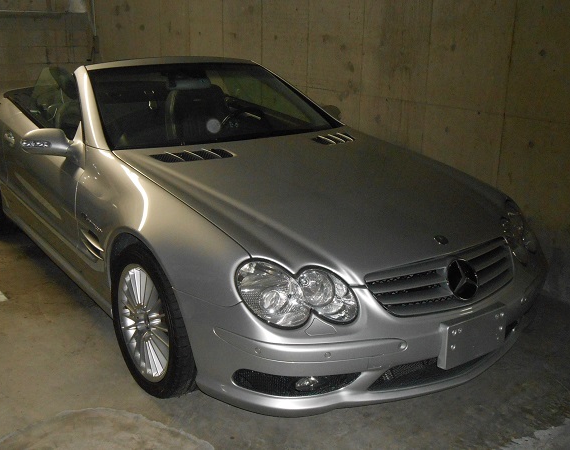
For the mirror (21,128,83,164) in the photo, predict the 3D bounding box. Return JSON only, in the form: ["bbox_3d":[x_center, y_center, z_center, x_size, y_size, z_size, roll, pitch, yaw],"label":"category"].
[{"bbox_3d":[-1.101,-0.392,3.153,0.250,0.150,0.180,-11,21,-35],"label":"mirror"}]

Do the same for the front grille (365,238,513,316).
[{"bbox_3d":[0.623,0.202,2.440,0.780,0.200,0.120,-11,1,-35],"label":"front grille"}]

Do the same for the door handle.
[{"bbox_3d":[-1.563,-0.494,3.754,0.050,0.060,0.210,-11,21,-35],"label":"door handle"}]

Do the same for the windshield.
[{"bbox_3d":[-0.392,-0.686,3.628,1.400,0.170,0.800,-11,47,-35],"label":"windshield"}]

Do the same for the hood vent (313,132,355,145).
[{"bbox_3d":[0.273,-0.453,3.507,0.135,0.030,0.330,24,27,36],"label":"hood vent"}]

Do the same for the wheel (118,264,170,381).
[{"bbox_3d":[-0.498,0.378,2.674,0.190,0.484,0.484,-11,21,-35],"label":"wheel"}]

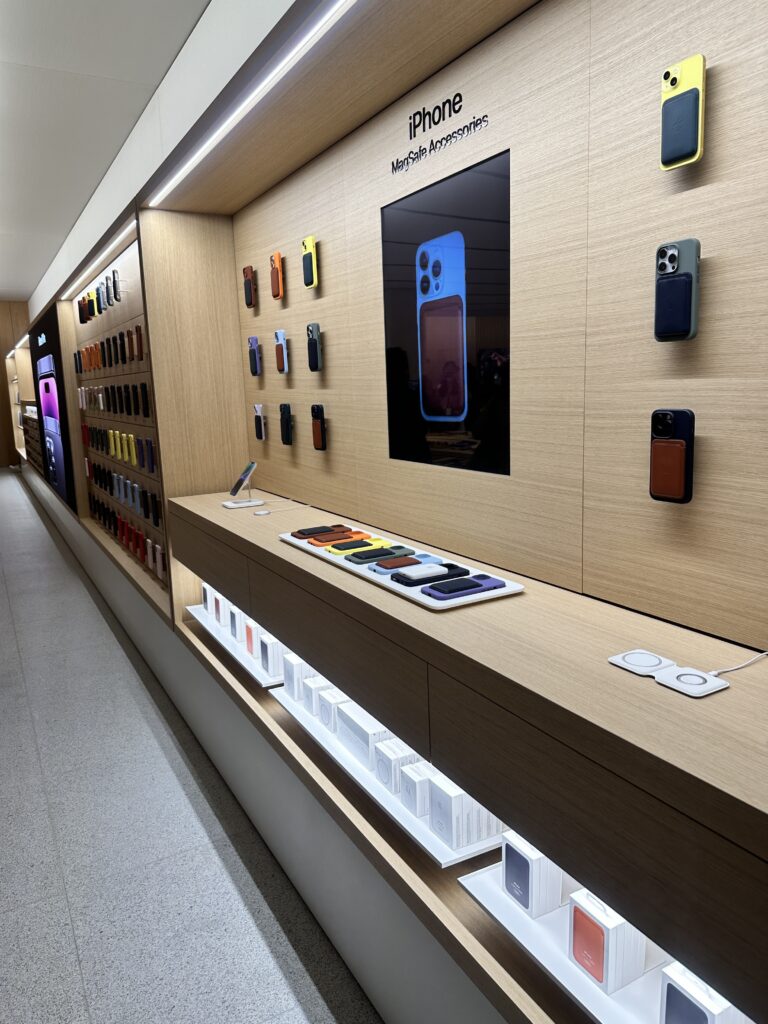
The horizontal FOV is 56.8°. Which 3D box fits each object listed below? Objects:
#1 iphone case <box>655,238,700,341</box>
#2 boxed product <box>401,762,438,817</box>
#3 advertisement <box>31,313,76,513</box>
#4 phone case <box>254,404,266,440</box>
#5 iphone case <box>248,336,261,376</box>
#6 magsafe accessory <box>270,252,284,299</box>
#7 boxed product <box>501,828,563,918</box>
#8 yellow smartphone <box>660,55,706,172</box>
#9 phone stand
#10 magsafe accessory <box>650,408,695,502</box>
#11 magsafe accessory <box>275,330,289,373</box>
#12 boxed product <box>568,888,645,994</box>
[{"bbox_3d":[0.460,-0.346,1.118,0.015,0.150,0.074,-8,12,-29],"label":"iphone case"},{"bbox_3d":[0.084,0.586,1.509,0.071,0.083,0.065,-8,12,-29],"label":"boxed product"},{"bbox_3d":[-3.111,-0.955,6.666,0.060,1.630,2.900,-8,12,-29],"label":"advertisement"},{"bbox_3d":[-0.496,-0.358,2.832,0.013,0.147,0.071,-8,12,-29],"label":"phone case"},{"bbox_3d":[-0.508,-0.610,2.786,0.015,0.150,0.074,-8,12,-29],"label":"iphone case"},{"bbox_3d":[-0.378,-0.830,2.497,0.015,0.150,0.074,-8,12,-29],"label":"magsafe accessory"},{"bbox_3d":[0.254,0.618,1.225,0.060,0.111,0.079,-8,12,-29],"label":"boxed product"},{"bbox_3d":[0.450,-0.602,1.075,0.013,0.147,0.071,-8,12,-29],"label":"yellow smartphone"},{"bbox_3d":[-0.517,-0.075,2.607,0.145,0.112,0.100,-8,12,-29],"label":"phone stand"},{"bbox_3d":[0.470,-0.092,1.165,0.015,0.150,0.074,-8,12,-29],"label":"magsafe accessory"},{"bbox_3d":[-0.369,-0.575,2.546,0.015,0.150,0.074,-8,12,-29],"label":"magsafe accessory"},{"bbox_3d":[0.337,0.643,1.079,0.072,0.110,0.081,-8,12,-29],"label":"boxed product"}]

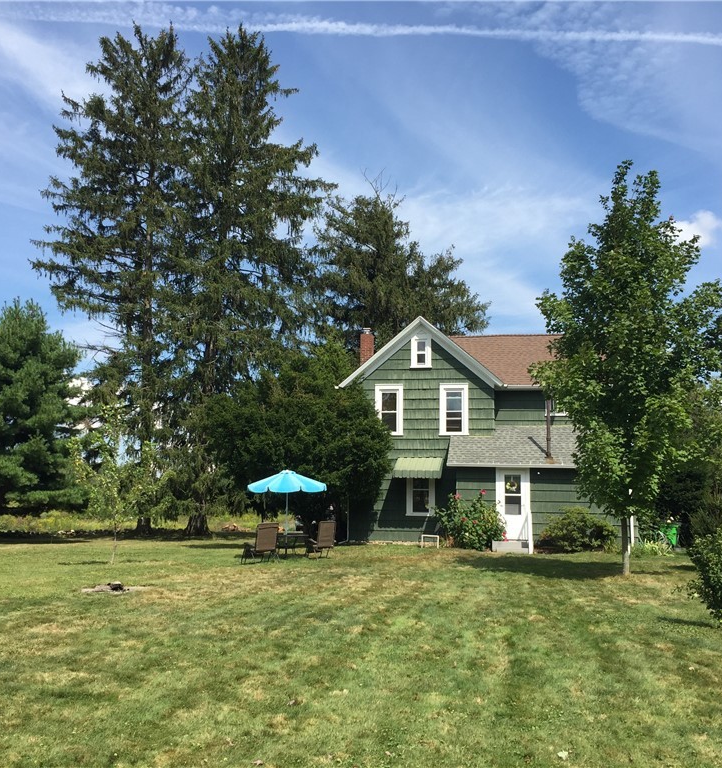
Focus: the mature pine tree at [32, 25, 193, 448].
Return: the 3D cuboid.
[{"bbox_3d":[-9.992,-4.840,36.166,7.963,22.028,7.645,1,-8,0],"label":"mature pine tree"}]

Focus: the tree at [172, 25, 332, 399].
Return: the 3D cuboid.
[{"bbox_3d":[-5.136,-4.580,34.638,7.400,21.111,7.200,1,-7,0],"label":"tree"}]

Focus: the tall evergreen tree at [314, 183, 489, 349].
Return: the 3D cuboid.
[{"bbox_3d":[2.092,-1.707,44.614,9.600,18.267,9.216,1,-8,0],"label":"tall evergreen tree"}]

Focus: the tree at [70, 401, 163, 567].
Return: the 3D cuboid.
[{"bbox_3d":[-5.736,2.291,20.049,2.149,3.737,2.063,1,-8,0],"label":"tree"}]

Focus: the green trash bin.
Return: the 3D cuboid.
[{"bbox_3d":[10.407,5.050,28.900,0.610,0.980,0.680,-3,-8,25],"label":"green trash bin"}]

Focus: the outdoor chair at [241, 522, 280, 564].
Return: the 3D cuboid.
[{"bbox_3d":[-2.584,4.080,22.058,0.660,1.000,0.800,6,-9,-36],"label":"outdoor chair"}]

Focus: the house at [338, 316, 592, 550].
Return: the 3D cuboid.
[{"bbox_3d":[4.480,1.829,31.393,10.050,7.850,9.500,0,-7,10],"label":"house"}]

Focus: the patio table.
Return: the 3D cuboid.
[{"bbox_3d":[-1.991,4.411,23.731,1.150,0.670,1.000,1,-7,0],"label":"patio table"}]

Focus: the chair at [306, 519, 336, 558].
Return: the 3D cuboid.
[{"bbox_3d":[-1.093,4.249,23.450,0.660,0.996,0.780,5,-8,-30],"label":"chair"}]

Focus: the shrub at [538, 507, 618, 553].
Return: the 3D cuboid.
[{"bbox_3d":[6.432,4.308,25.371,2.300,1.299,1.800,0,-7,10],"label":"shrub"}]

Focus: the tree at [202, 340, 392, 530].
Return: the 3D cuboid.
[{"bbox_3d":[-2.202,1.947,29.283,6.400,6.821,6.000,1,-7,0],"label":"tree"}]

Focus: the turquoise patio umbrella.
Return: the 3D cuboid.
[{"bbox_3d":[-2.042,3.577,23.836,2.250,2.390,2.250,1,-7,0],"label":"turquoise patio umbrella"}]

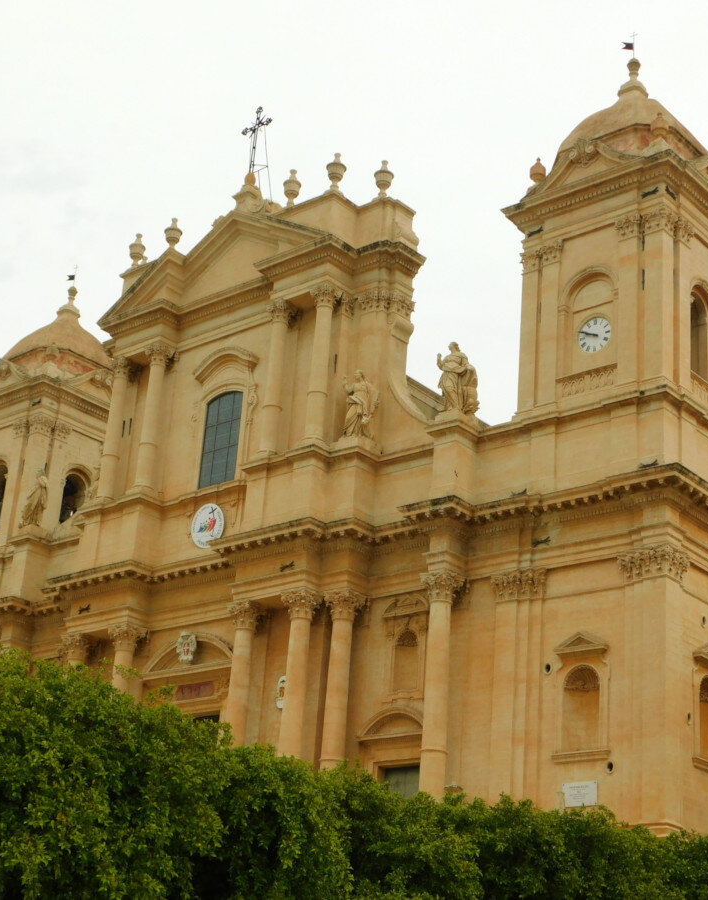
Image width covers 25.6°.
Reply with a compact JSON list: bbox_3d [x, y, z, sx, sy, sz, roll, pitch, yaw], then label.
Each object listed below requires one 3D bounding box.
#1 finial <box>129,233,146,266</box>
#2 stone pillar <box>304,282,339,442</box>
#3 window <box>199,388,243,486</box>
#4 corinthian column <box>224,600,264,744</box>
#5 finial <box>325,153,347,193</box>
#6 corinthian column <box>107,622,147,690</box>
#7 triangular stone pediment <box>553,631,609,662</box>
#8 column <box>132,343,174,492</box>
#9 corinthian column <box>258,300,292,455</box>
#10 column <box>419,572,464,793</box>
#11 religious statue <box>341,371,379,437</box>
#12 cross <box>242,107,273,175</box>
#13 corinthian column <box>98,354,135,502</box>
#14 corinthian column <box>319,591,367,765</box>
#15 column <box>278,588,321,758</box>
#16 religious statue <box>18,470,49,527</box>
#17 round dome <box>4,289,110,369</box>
[{"bbox_3d":[-9.728,-8.902,69.813,0.770,1.880,0.770,4,-23,2],"label":"finial"},{"bbox_3d":[-1.368,-3.332,63.514,0.848,7.308,0.848,4,-23,2],"label":"stone pillar"},{"bbox_3d":[-5.274,-0.465,62.806,2.050,4.050,0.300,-15,-29,38],"label":"window"},{"bbox_3d":[-4.239,9.620,55.408,1.100,8.900,1.100,-15,-29,38],"label":"corinthian column"},{"bbox_3d":[-0.730,-11.910,66.987,0.853,1.980,0.853,4,-23,2],"label":"finial"},{"bbox_3d":[-9.289,10.951,59.557,1.100,8.900,1.100,-15,-29,38],"label":"corinthian column"},{"bbox_3d":[6.896,5.788,46.602,1.887,0.616,0.366,-14,-29,38],"label":"triangular stone pediment"},{"bbox_3d":[-9.021,-1.325,69.766,0.848,7.308,0.848,-15,-29,38],"label":"column"},{"bbox_3d":[-3.150,-2.763,60.545,0.950,6.650,0.950,4,-23,2],"label":"corinthian column"},{"bbox_3d":[2.525,8.007,48.566,1.059,8.643,1.059,-14,-29,38],"label":"column"},{"bbox_3d":[0.210,-1.905,63.098,1.305,3.067,0.957,-15,-29,38],"label":"religious statue"},{"bbox_3d":[-4.610,-14.589,73.477,1.740,3.610,0.218,-15,-29,38],"label":"cross"},{"bbox_3d":[-9.782,-0.689,63.375,0.866,6.814,0.866,-14,-29,38],"label":"corinthian column"},{"bbox_3d":[-0.672,9.103,53.488,1.100,8.900,1.100,-15,-29,38],"label":"corinthian column"},{"bbox_3d":[-2.036,8.803,51.341,1.059,8.643,1.059,-14,-29,38],"label":"column"},{"bbox_3d":[-14.208,2.136,69.825,1.050,2.650,0.800,-15,-29,38],"label":"religious statue"},{"bbox_3d":[-13.912,-5.352,75.296,4.736,5.775,4.736,4,-23,2],"label":"round dome"}]

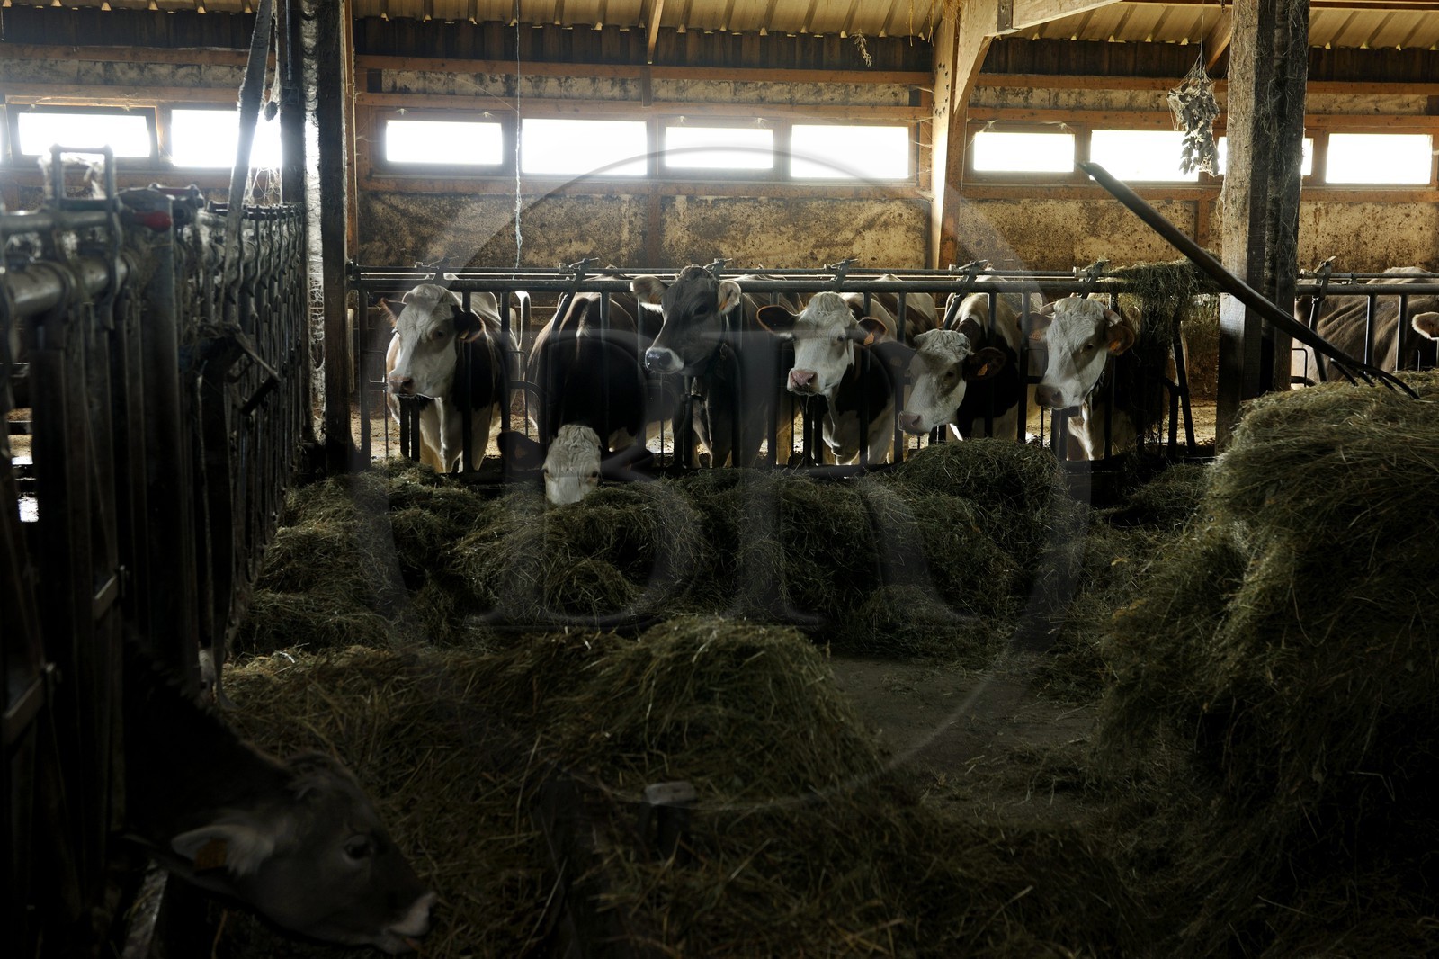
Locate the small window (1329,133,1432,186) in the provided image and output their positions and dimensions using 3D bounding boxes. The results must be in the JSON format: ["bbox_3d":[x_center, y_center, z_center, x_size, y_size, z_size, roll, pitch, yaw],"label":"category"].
[{"bbox_3d":[5.830,-2.826,13.413,0.957,0.435,0.080,-1,6,-9],"label":"small window"}]

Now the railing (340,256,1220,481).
[{"bbox_3d":[0.404,-0.594,7.896,4.494,1.064,0.180,-1,7,-11],"label":"railing"}]

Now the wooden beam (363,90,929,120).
[{"bbox_3d":[-0.567,-3.057,12.488,4.719,0.121,0.110,-1,7,-11],"label":"wooden beam"}]

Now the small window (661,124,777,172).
[{"bbox_3d":[-0.007,-2.765,12.682,0.935,0.377,0.060,-1,7,-11],"label":"small window"}]

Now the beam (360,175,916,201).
[{"bbox_3d":[-0.602,-2.401,12.564,4.615,0.132,0.110,-1,7,-11],"label":"beam"}]

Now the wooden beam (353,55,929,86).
[{"bbox_3d":[-0.566,-3.306,12.292,4.663,0.112,0.100,-1,6,-9],"label":"wooden beam"}]

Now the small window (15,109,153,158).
[{"bbox_3d":[-4.865,-2.652,11.644,0.972,0.354,0.080,-1,6,-9],"label":"small window"}]

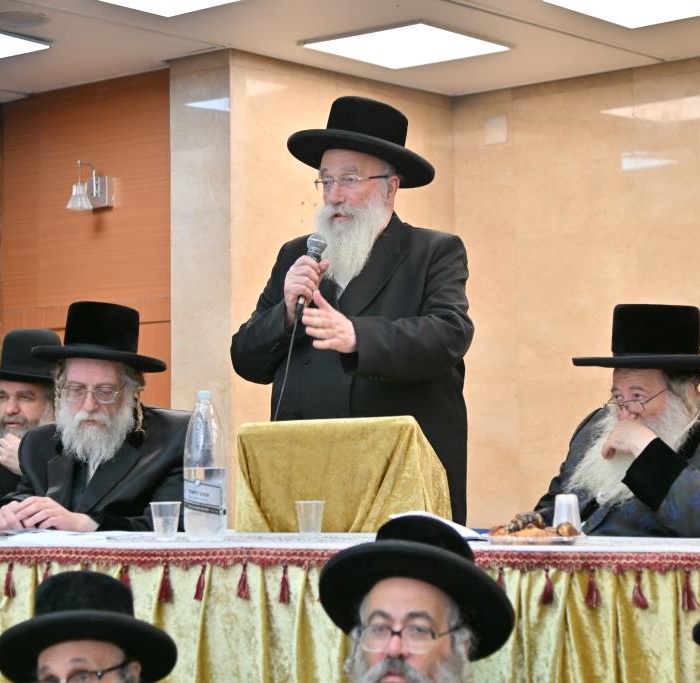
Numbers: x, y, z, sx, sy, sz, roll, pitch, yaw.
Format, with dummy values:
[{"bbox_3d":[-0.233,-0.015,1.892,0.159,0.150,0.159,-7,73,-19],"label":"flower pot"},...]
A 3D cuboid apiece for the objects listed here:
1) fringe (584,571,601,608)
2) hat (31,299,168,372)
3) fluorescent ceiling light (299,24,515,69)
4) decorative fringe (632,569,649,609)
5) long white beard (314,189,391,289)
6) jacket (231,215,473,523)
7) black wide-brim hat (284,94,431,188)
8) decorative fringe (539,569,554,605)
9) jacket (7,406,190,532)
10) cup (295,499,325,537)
[{"bbox_3d":[0.453,0.462,3.450,0.028,0.072,0.021,-2,-4,20],"label":"fringe"},{"bbox_3d":[-0.611,-0.017,4.600,0.335,0.138,0.365,5,-8,8],"label":"hat"},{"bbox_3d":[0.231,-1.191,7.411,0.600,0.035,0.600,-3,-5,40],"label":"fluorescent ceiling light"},{"bbox_3d":[0.537,0.459,3.419,0.030,0.071,0.022,-1,-4,14],"label":"decorative fringe"},{"bbox_3d":[0.004,-0.257,4.660,0.165,0.250,0.140,-3,-4,35],"label":"long white beard"},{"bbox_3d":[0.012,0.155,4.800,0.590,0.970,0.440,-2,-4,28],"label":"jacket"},{"bbox_3d":[0.041,-0.513,4.580,0.360,0.150,0.395,13,-11,3],"label":"black wide-brim hat"},{"bbox_3d":[0.370,0.462,3.480,0.027,0.072,0.021,-2,-4,20],"label":"decorative fringe"},{"bbox_3d":[-0.616,0.462,4.680,0.540,0.600,0.500,-1,-4,13],"label":"jacket"},{"bbox_3d":[-0.090,0.400,4.150,0.070,0.084,0.070,-1,-3,0],"label":"cup"}]

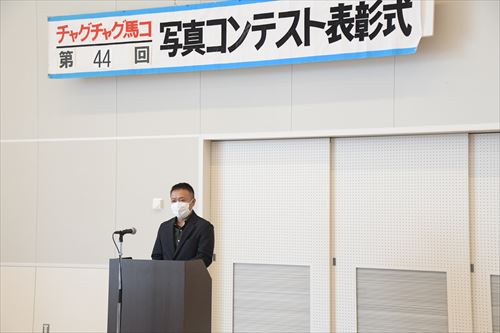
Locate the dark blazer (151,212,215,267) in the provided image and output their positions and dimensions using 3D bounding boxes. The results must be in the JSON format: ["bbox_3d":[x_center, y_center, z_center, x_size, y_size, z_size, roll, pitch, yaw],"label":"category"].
[{"bbox_3d":[-0.490,0.673,6.000,0.520,0.710,0.360,-1,-1,23],"label":"dark blazer"}]

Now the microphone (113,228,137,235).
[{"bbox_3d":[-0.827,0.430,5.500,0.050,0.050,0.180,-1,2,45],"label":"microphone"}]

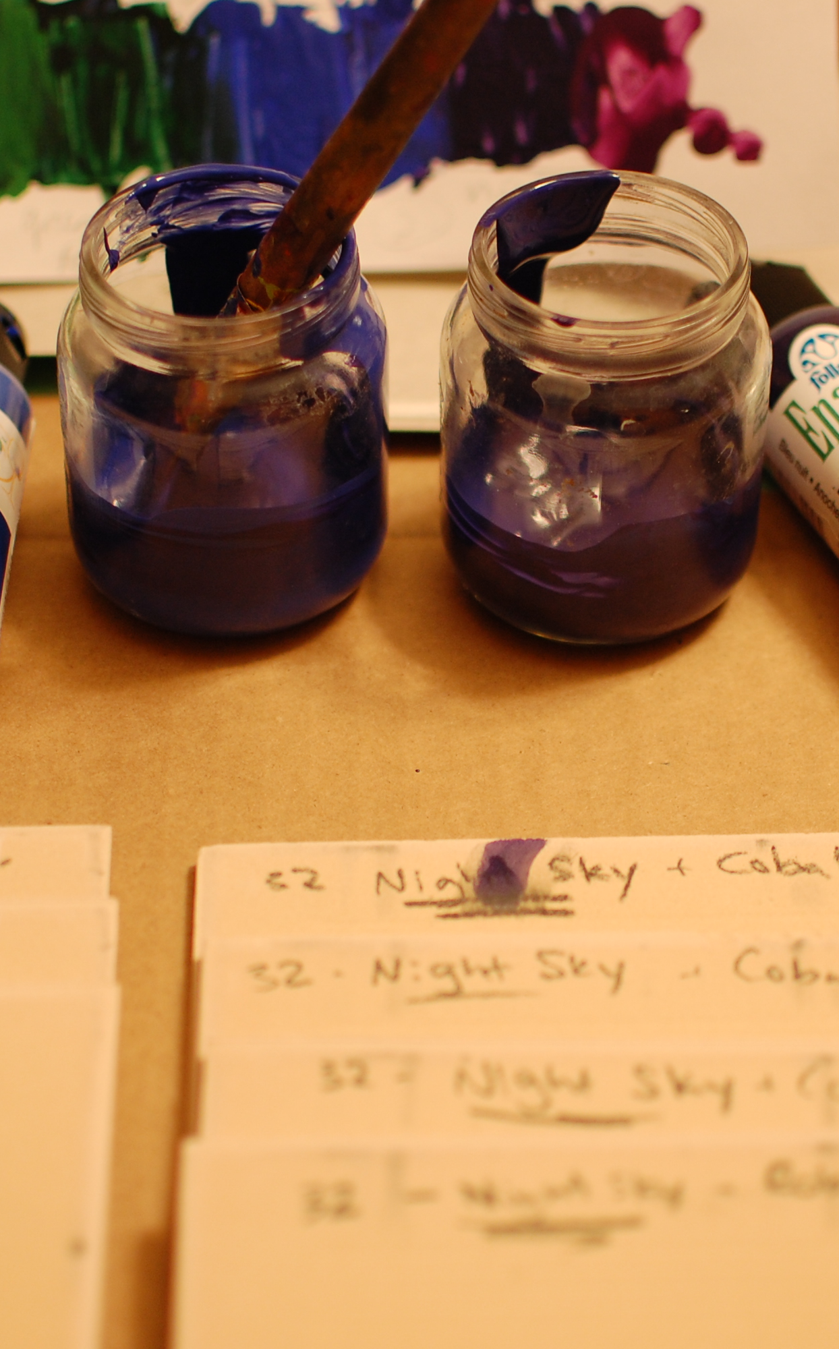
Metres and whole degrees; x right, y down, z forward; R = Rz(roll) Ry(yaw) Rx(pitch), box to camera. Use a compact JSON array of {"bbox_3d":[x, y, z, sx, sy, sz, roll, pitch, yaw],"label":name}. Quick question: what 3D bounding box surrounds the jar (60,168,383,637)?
[{"bbox_3d":[-0.037,-0.052,0.555,0.062,0.074,0.062,0,43,0],"label":"jar"}]

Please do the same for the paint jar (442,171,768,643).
[{"bbox_3d":[0.035,-0.051,0.554,0.062,0.074,0.062,0,43,0],"label":"paint jar"}]

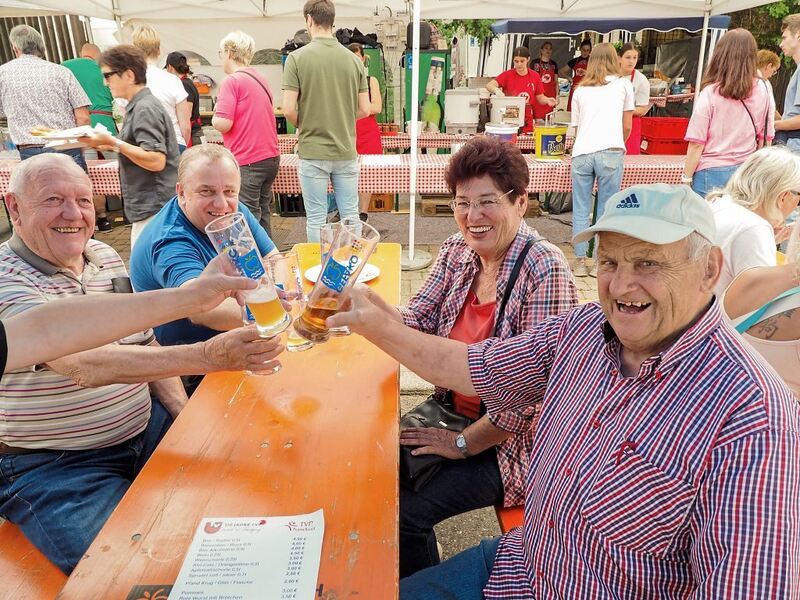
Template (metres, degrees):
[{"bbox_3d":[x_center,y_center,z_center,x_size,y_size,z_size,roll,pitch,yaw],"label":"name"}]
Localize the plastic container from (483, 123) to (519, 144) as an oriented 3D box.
[{"bbox_3d":[0.892,-1.386,4.850,0.280,0.270,0.280,1,22,4],"label":"plastic container"}]

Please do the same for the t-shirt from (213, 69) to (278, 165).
[{"bbox_3d":[-1.020,-1.224,3.710,0.310,0.600,0.450,18,28,39],"label":"t-shirt"}]

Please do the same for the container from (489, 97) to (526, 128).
[{"bbox_3d":[1.135,-1.976,5.832,0.380,0.310,0.290,2,22,6],"label":"container"}]

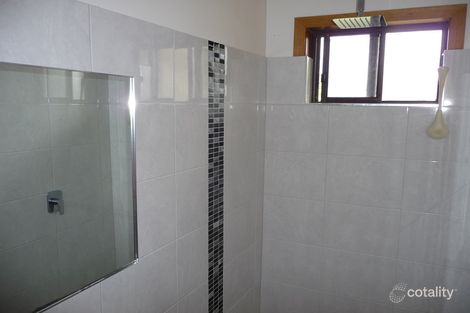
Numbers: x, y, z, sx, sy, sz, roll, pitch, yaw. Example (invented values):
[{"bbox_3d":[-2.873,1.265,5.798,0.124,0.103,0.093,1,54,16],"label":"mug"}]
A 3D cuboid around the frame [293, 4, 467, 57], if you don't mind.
[{"bbox_3d":[0.791,-0.709,2.106,0.919,0.229,0.060,4,8,27],"label":"frame"}]

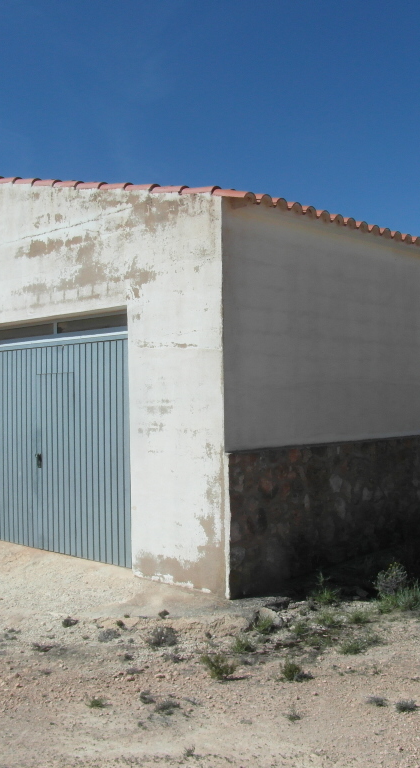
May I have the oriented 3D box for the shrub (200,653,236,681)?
[{"bbox_3d":[0.048,1.603,4.064,0.206,0.131,0.183,-1,-1,0],"label":"shrub"}]

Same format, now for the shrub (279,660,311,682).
[{"bbox_3d":[0.471,1.602,3.985,0.161,0.100,0.145,-1,-1,6],"label":"shrub"}]

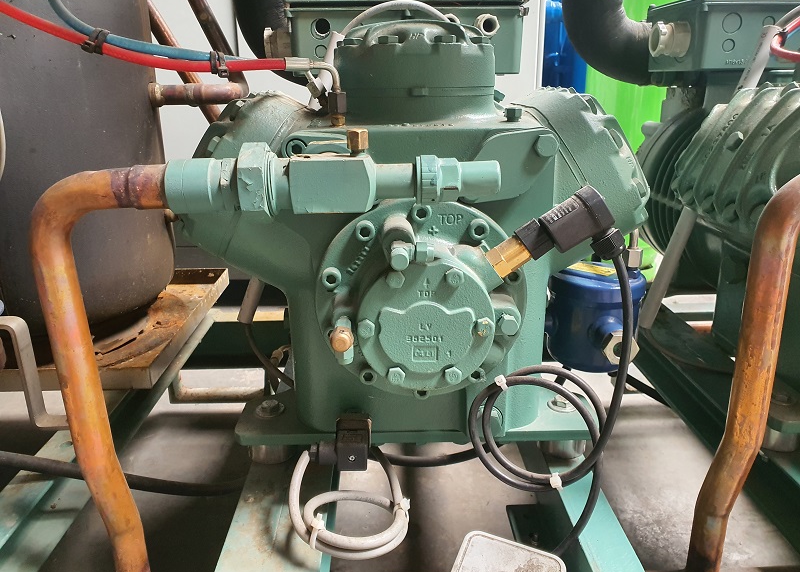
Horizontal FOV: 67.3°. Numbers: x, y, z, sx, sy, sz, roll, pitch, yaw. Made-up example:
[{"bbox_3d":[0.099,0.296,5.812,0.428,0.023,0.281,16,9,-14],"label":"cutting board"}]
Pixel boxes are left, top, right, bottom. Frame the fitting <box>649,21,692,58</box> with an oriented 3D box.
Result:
[{"bbox_3d":[0.370,-0.337,0.822,0.038,0.048,0.048,0,20,-1],"label":"fitting"}]

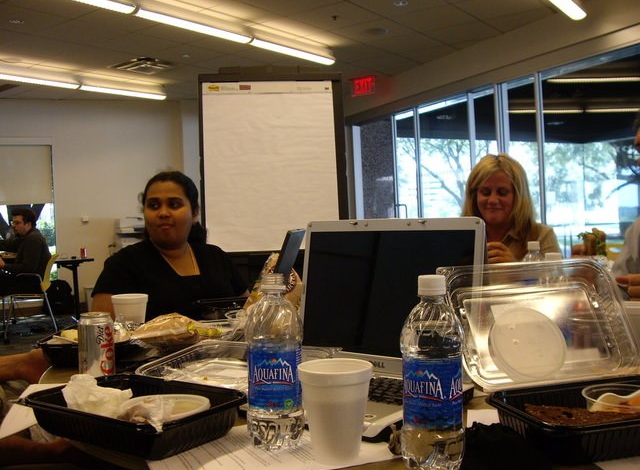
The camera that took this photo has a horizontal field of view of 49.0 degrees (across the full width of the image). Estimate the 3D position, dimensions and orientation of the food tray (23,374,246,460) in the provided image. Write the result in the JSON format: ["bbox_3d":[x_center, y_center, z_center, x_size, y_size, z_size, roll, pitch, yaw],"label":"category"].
[{"bbox_3d":[-0.256,0.243,0.964,0.262,0.048,0.174,-1,1,34],"label":"food tray"}]

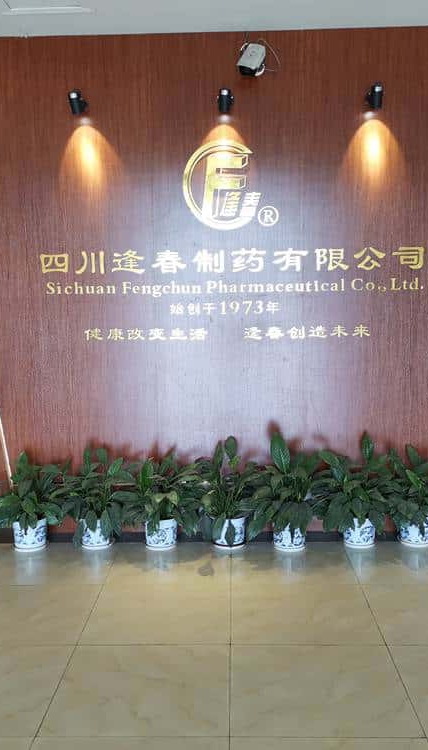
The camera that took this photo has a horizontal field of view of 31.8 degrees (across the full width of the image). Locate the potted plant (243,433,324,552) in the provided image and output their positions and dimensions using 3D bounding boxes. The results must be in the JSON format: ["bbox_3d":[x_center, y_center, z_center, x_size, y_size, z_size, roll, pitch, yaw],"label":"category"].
[{"bbox_3d":[0.368,0.634,3.937,0.420,0.670,0.380,-1,6,2],"label":"potted plant"}]

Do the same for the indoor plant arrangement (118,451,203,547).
[{"bbox_3d":[-0.281,0.626,3.954,0.470,0.460,0.380,-1,6,2],"label":"indoor plant arrangement"}]

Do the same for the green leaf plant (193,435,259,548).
[{"bbox_3d":[0.069,0.644,3.956,0.360,0.653,0.360,-1,6,2],"label":"green leaf plant"}]

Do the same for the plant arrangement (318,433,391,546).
[{"bbox_3d":[0.728,0.632,3.926,0.390,0.665,0.380,-1,6,2],"label":"plant arrangement"}]

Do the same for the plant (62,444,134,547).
[{"bbox_3d":[-0.610,0.676,3.979,0.400,0.605,0.360,-1,6,2],"label":"plant"}]

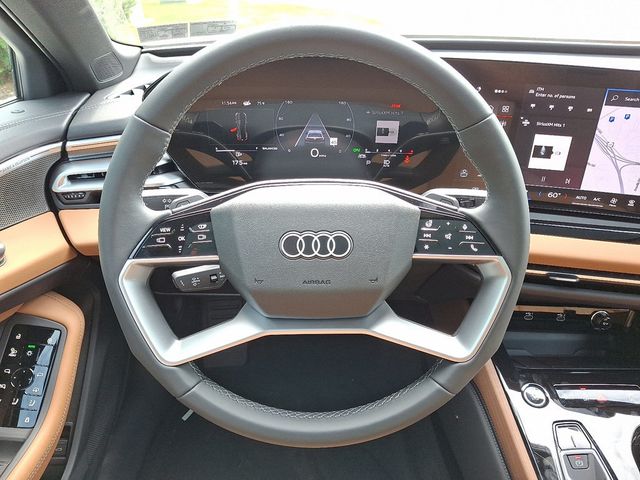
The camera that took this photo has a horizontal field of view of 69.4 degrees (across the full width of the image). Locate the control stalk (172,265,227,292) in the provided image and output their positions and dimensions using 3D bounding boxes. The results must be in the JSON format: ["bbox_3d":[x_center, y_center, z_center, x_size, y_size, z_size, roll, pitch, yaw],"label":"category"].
[{"bbox_3d":[-0.114,0.038,0.472,0.073,0.024,0.020,-6,2,-6],"label":"control stalk"}]

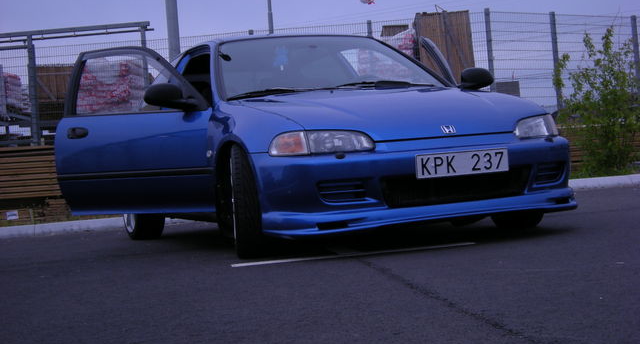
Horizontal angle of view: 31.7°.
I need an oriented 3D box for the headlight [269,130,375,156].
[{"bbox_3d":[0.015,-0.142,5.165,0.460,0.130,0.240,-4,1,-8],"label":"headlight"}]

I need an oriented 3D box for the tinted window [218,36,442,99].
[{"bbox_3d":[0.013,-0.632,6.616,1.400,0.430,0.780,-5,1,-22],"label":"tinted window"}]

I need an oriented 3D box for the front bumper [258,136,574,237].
[{"bbox_3d":[0.577,0.033,5.363,1.660,0.390,0.520,-5,1,-22],"label":"front bumper"}]

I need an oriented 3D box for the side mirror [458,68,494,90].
[{"bbox_3d":[0.949,-0.556,6.846,0.220,0.125,0.130,-4,1,3],"label":"side mirror"}]

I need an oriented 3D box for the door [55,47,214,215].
[{"bbox_3d":[-1.040,-0.254,6.450,1.210,0.980,0.260,-4,1,36],"label":"door"}]

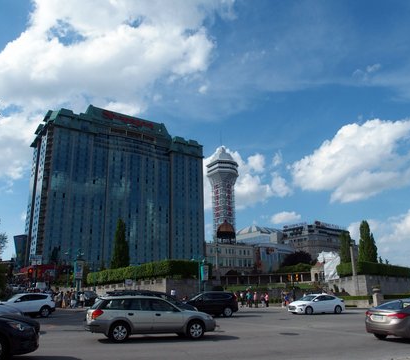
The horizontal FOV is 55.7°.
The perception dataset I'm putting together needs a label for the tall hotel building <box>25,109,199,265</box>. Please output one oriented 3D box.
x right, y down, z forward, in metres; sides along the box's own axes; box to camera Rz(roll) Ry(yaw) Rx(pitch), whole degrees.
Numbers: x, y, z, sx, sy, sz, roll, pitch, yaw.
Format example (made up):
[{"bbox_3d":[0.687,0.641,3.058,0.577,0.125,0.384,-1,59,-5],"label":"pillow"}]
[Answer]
[{"bbox_3d":[-37.948,10.346,177.138,71.679,75.500,31.080,10,-20,-34],"label":"tall hotel building"}]

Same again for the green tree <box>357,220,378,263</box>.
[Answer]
[{"bbox_3d":[25.543,10.694,61.154,2.800,8.300,2.800,-1,-16,0],"label":"green tree"}]

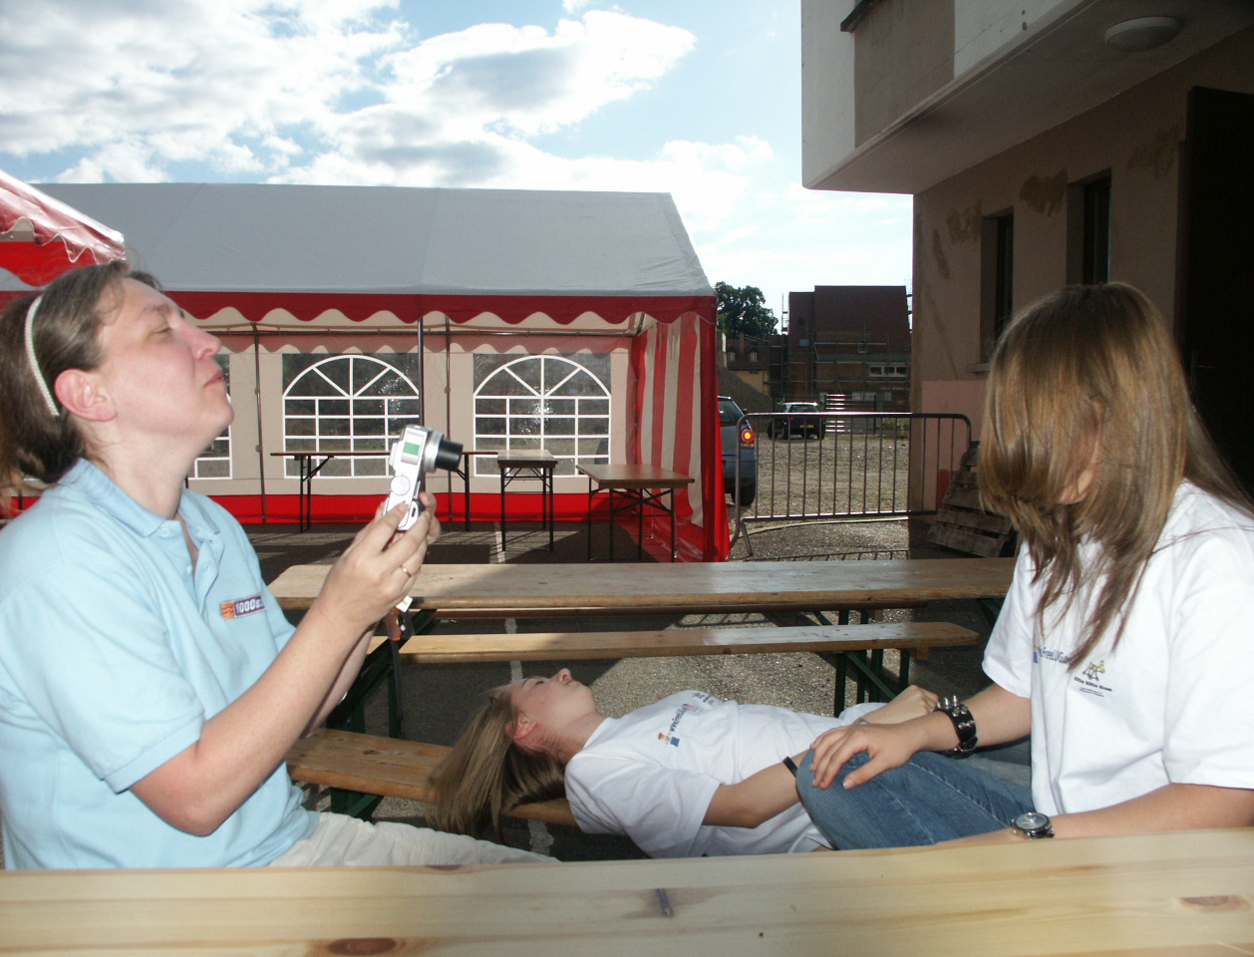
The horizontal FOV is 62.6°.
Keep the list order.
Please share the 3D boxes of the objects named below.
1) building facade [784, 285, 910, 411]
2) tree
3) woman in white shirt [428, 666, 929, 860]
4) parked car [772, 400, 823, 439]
[{"bbox_3d":[22.994,-13.383,107.000,12.500,13.000,9.000,0,4,3],"label":"building facade"},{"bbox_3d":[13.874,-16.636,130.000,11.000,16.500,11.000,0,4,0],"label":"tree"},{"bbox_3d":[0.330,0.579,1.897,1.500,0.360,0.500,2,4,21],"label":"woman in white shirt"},{"bbox_3d":[6.814,-2.285,41.500,1.650,1.480,3.800,0,4,-4],"label":"parked car"}]

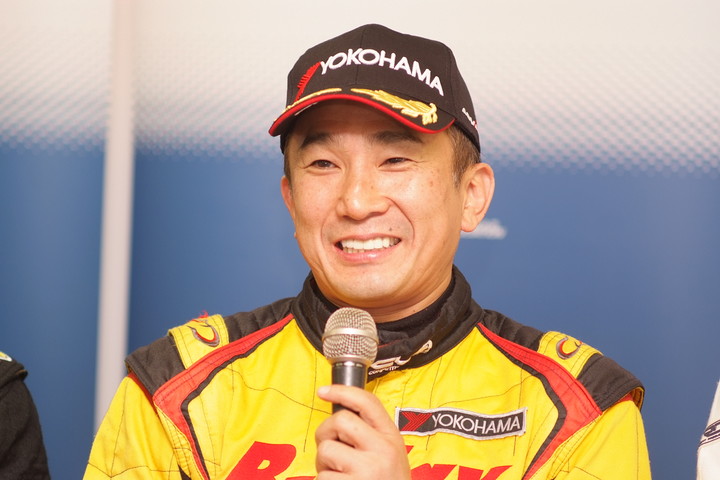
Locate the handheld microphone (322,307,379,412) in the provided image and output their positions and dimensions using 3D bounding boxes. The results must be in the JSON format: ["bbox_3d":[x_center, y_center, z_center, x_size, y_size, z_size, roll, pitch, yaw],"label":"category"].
[{"bbox_3d":[-0.011,0.159,2.680,0.049,0.210,0.049,2,-15,0],"label":"handheld microphone"}]

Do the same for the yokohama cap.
[{"bbox_3d":[0.012,-0.131,2.790,0.178,0.122,0.258,-1,-6,13],"label":"yokohama cap"}]

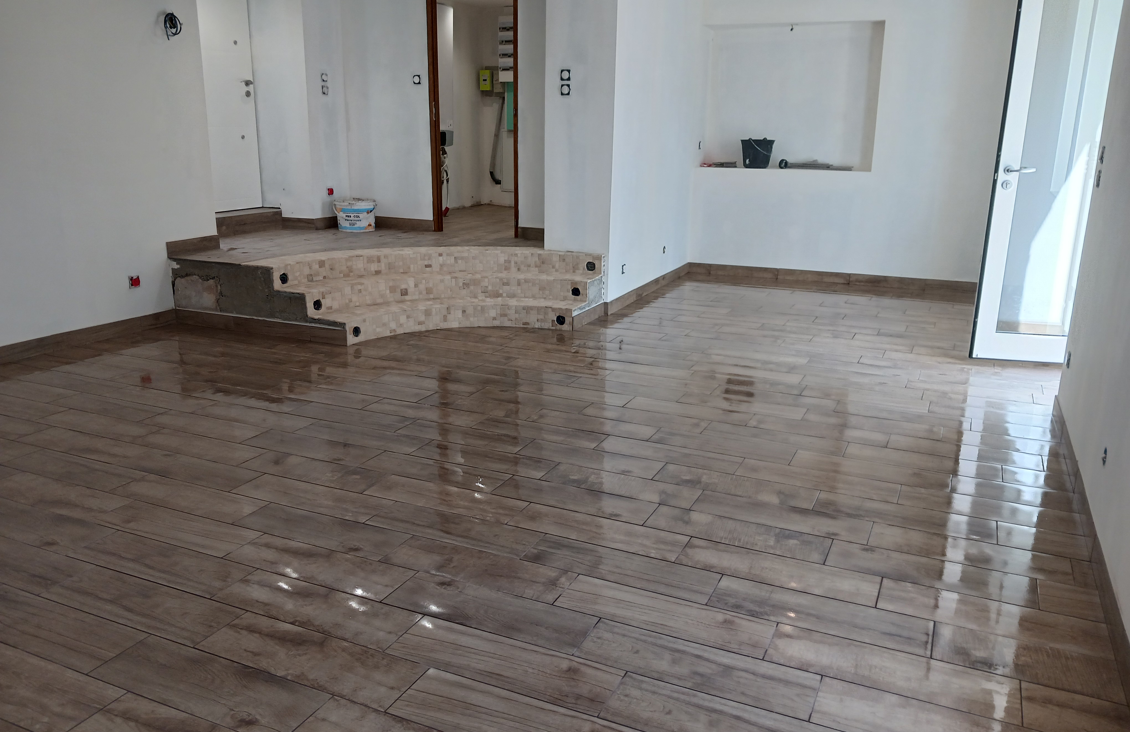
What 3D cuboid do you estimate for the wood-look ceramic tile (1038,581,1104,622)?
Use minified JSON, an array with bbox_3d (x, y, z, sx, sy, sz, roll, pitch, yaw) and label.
[{"bbox_3d":[1.478,0.691,2.578,0.168,0.010,0.197,8,17,23],"label":"wood-look ceramic tile"}]

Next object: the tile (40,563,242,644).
[{"bbox_3d":[-1.243,0.702,2.590,0.620,0.010,0.196,8,17,23],"label":"tile"}]

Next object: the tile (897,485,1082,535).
[{"bbox_3d":[1.578,0.539,3.289,0.620,0.010,0.196,8,17,23],"label":"tile"}]

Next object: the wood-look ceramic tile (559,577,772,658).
[{"bbox_3d":[0.281,0.709,2.505,0.605,0.010,0.192,8,17,23],"label":"wood-look ceramic tile"}]

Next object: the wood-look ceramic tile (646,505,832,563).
[{"bbox_3d":[0.580,0.568,2.973,0.600,0.010,0.197,8,17,23],"label":"wood-look ceramic tile"}]

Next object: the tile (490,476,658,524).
[{"bbox_3d":[0.035,0.507,3.335,0.620,0.010,0.196,8,17,23],"label":"tile"}]

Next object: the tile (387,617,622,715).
[{"bbox_3d":[-0.157,0.761,2.254,0.600,0.010,0.197,8,17,23],"label":"tile"}]

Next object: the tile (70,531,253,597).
[{"bbox_3d":[-1.250,0.612,2.732,0.600,0.010,0.197,8,17,23],"label":"tile"}]

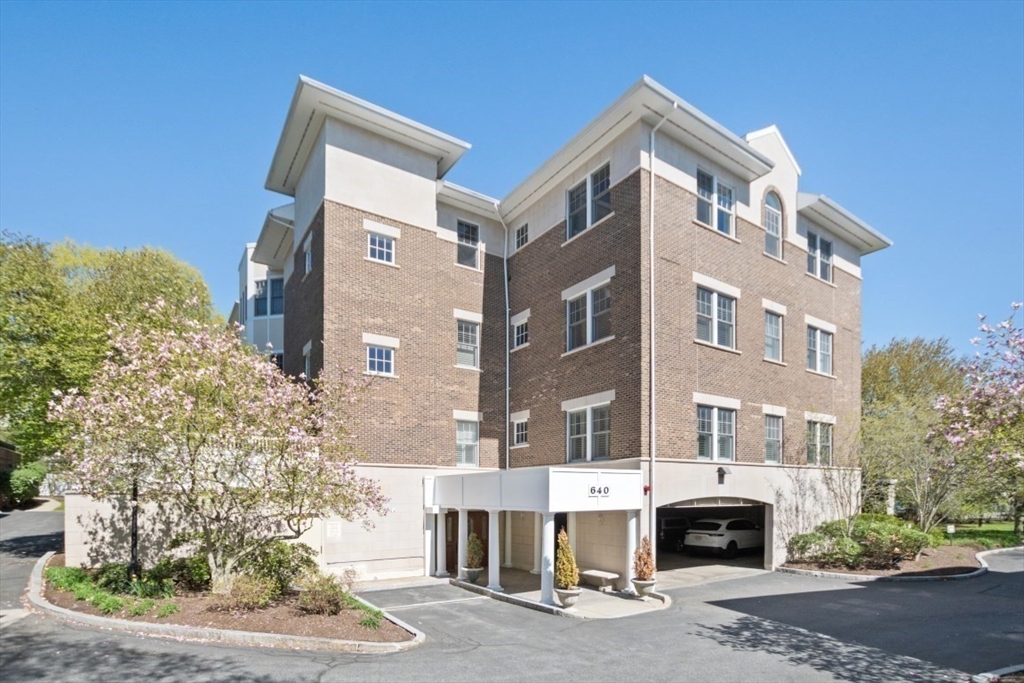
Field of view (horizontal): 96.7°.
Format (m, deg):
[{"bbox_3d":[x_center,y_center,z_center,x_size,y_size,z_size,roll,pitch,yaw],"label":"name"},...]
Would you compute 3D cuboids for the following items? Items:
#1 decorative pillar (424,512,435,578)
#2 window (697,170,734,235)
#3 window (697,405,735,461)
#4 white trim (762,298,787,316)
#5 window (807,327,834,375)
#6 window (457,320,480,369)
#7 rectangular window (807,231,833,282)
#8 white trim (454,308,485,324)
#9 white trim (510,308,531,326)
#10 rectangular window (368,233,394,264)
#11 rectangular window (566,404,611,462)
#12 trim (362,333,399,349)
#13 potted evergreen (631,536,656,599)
[{"bbox_3d":[-3.046,7.504,16.866,0.298,2.287,0.266,6,-12,-32],"label":"decorative pillar"},{"bbox_3d":[6.881,-4.701,15.450,2.083,1.743,0.150,4,-7,-30],"label":"window"},{"bbox_3d":[6.537,2.932,14.682,1.911,1.705,0.150,4,-7,-30],"label":"window"},{"bbox_3d":[9.539,-1.232,16.488,1.555,0.322,0.120,6,-11,-33],"label":"white trim"},{"bbox_3d":[12.339,0.339,18.172,2.023,1.737,0.150,6,-11,-33],"label":"window"},{"bbox_3d":[-1.693,0.128,17.711,0.989,1.830,0.150,6,-12,-32],"label":"window"},{"bbox_3d":[12.537,-3.458,18.512,1.936,1.681,0.160,6,-12,-32],"label":"rectangular window"},{"bbox_3d":[-1.681,-0.981,17.711,1.298,0.319,0.140,6,-12,-32],"label":"white trim"},{"bbox_3d":[0.322,-0.905,17.163,0.120,0.302,1.141,7,-11,-36],"label":"white trim"},{"bbox_3d":[-4.676,-3.337,16.332,0.989,0.936,0.150,6,-12,-32],"label":"rectangular window"},{"bbox_3d":[2.555,3.037,15.103,0.160,1.787,2.021,7,-12,-35],"label":"rectangular window"},{"bbox_3d":[-4.548,-0.030,15.814,1.274,0.295,0.120,4,-7,-30],"label":"trim"},{"bbox_3d":[3.187,5.453,11.030,0.640,1.580,0.640,4,-7,-30],"label":"potted evergreen"}]

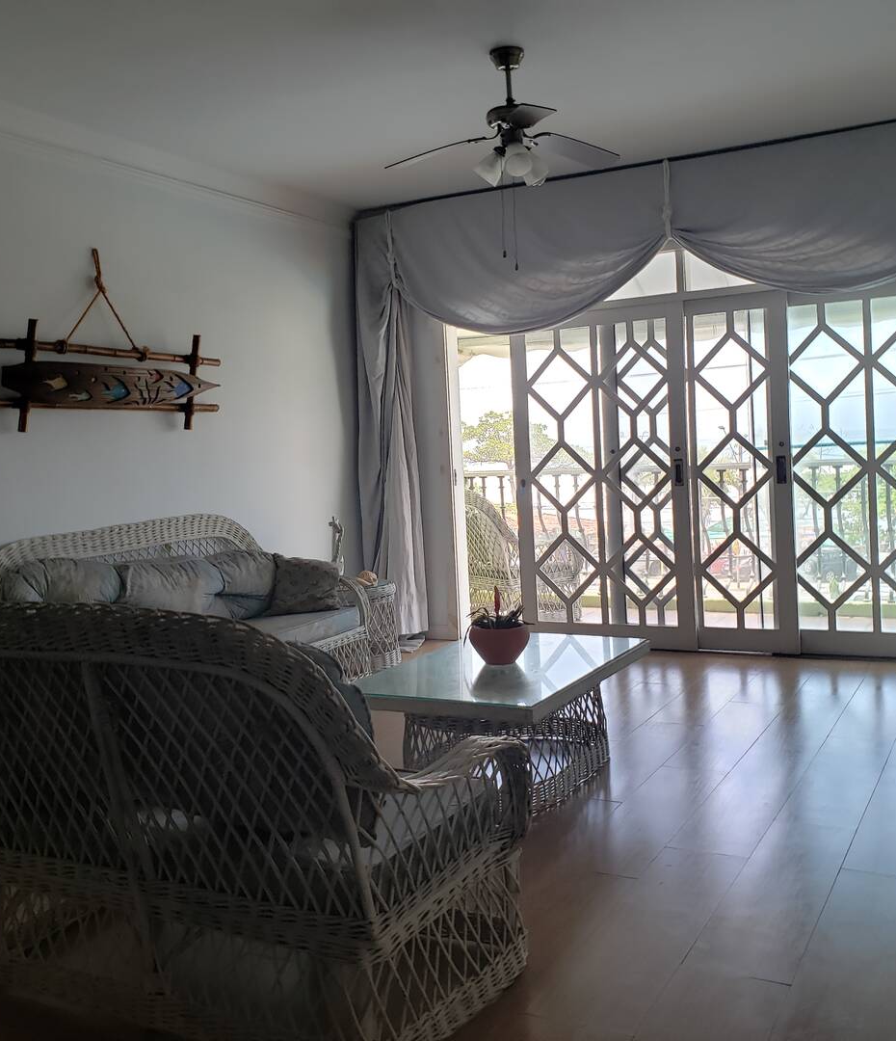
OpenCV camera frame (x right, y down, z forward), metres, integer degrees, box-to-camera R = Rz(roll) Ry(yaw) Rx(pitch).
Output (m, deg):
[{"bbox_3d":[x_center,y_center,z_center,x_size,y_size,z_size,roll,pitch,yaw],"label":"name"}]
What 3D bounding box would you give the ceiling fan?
[{"bbox_3d":[0.226,-1.585,4.134,1.011,0.538,1.011,-1,5,29],"label":"ceiling fan"}]

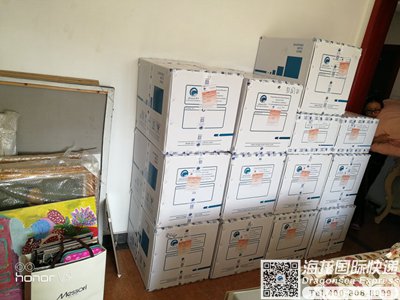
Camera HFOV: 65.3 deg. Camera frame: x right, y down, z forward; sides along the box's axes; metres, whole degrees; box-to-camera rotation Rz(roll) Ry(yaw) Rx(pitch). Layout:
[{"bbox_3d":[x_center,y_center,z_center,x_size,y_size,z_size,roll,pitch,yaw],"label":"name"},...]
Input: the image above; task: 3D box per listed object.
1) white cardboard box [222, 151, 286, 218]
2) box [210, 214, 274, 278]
[{"bbox_3d":[0.258,0.165,2.473,0.470,0.480,0.605,0,18,-27],"label":"white cardboard box"},{"bbox_3d":[0.196,0.631,2.602,0.470,0.480,0.605,0,18,-27],"label":"box"}]

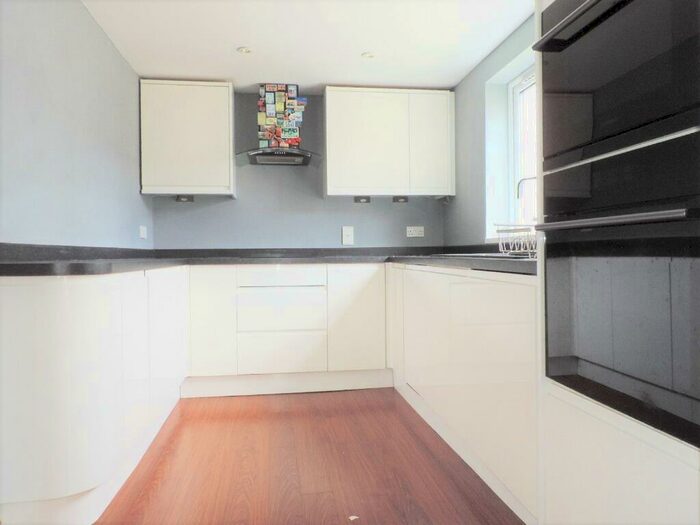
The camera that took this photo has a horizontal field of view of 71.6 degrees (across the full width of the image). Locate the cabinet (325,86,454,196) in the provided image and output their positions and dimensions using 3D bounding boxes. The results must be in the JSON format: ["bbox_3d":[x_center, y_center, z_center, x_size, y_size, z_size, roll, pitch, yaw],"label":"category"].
[{"bbox_3d":[0.292,-0.890,3.748,0.962,0.783,0.322,-1,1,-8],"label":"cabinet"}]

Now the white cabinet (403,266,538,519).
[{"bbox_3d":[0.731,0.383,2.253,0.574,0.720,1.595,-1,1,-8],"label":"white cabinet"}]

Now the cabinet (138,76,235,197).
[{"bbox_3d":[-1.158,-0.875,3.557,0.612,0.783,0.322,-1,1,-8],"label":"cabinet"}]

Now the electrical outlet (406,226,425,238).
[{"bbox_3d":[0.537,-0.247,3.946,0.146,0.087,0.015,-1,1,-8],"label":"electrical outlet"}]

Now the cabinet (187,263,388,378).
[{"bbox_3d":[-0.434,0.370,3.528,1.300,0.720,0.590,-1,1,-8],"label":"cabinet"}]

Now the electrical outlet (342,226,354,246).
[{"bbox_3d":[-0.009,-0.211,3.872,0.082,0.150,0.020,-1,1,-8],"label":"electrical outlet"}]

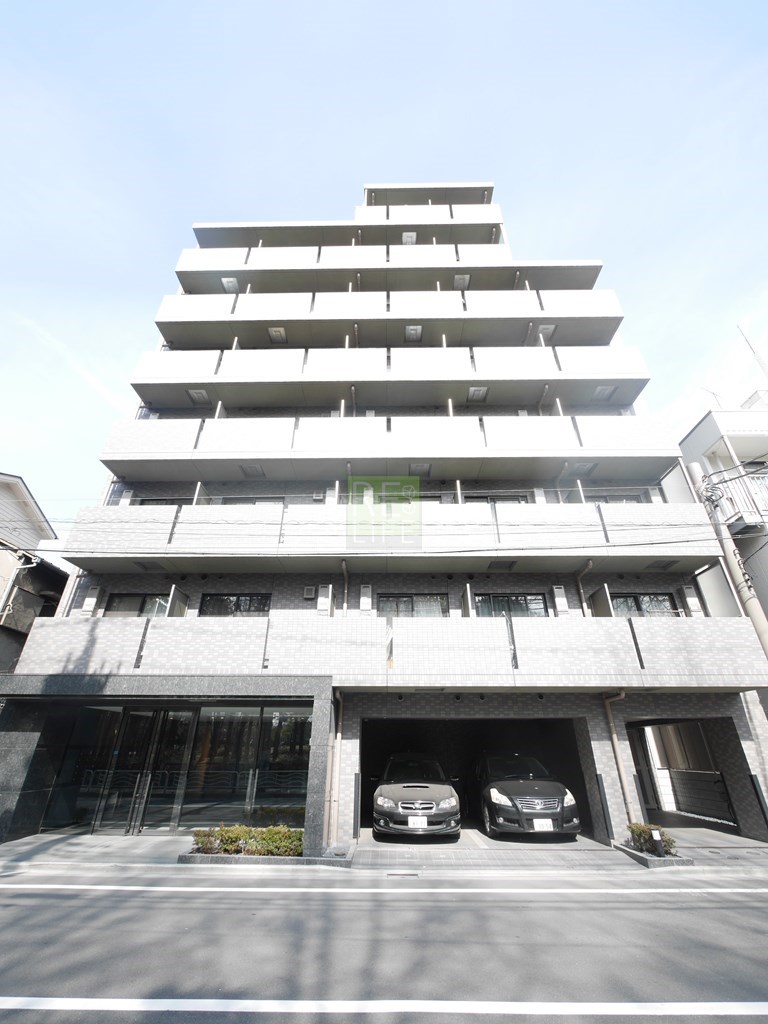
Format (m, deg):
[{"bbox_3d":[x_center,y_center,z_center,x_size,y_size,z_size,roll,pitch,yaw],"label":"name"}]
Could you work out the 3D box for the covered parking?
[{"bbox_3d":[1.868,6.378,10.277,4.600,2.120,5.300,0,-28,1],"label":"covered parking"}]

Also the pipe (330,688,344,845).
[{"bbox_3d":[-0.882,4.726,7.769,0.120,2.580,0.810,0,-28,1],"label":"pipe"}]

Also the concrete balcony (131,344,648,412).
[{"bbox_3d":[0.125,-4.006,12.414,14.644,1.294,1.020,0,-28,1],"label":"concrete balcony"}]

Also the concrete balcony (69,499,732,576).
[{"bbox_3d":[0.121,0.655,9.952,14.702,1.332,1.030,0,-28,1],"label":"concrete balcony"}]

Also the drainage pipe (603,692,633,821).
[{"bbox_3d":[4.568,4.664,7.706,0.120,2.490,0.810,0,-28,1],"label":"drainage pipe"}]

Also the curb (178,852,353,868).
[{"bbox_3d":[-1.891,5.565,6.610,2.770,0.120,0.150,0,-28,1],"label":"curb"}]

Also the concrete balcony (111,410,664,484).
[{"bbox_3d":[0.131,-1.694,11.223,14.702,1.336,1.030,0,-28,1],"label":"concrete balcony"}]

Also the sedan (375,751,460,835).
[{"bbox_3d":[0.713,6.402,9.630,1.760,1.440,4.650,-1,-28,2],"label":"sedan"}]

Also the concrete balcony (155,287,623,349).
[{"bbox_3d":[0.135,-6.336,13.673,14.644,1.294,1.020,0,-28,1],"label":"concrete balcony"}]

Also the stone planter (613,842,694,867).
[{"bbox_3d":[4.490,5.755,6.947,0.720,0.120,1.140,0,-28,1],"label":"stone planter"}]

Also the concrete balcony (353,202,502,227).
[{"bbox_3d":[1.686,-11.009,16.060,5.530,1.350,1.000,0,-28,1],"label":"concrete balcony"}]

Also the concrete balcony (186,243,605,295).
[{"bbox_3d":[0.145,-8.665,14.932,14.644,1.294,1.020,0,-28,1],"label":"concrete balcony"}]

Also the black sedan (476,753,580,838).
[{"bbox_3d":[2.929,6.418,9.663,1.800,1.460,4.750,-1,-28,2],"label":"black sedan"}]

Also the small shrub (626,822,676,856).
[{"bbox_3d":[4.562,5.575,7.077,0.620,0.410,0.520,0,-28,1],"label":"small shrub"}]

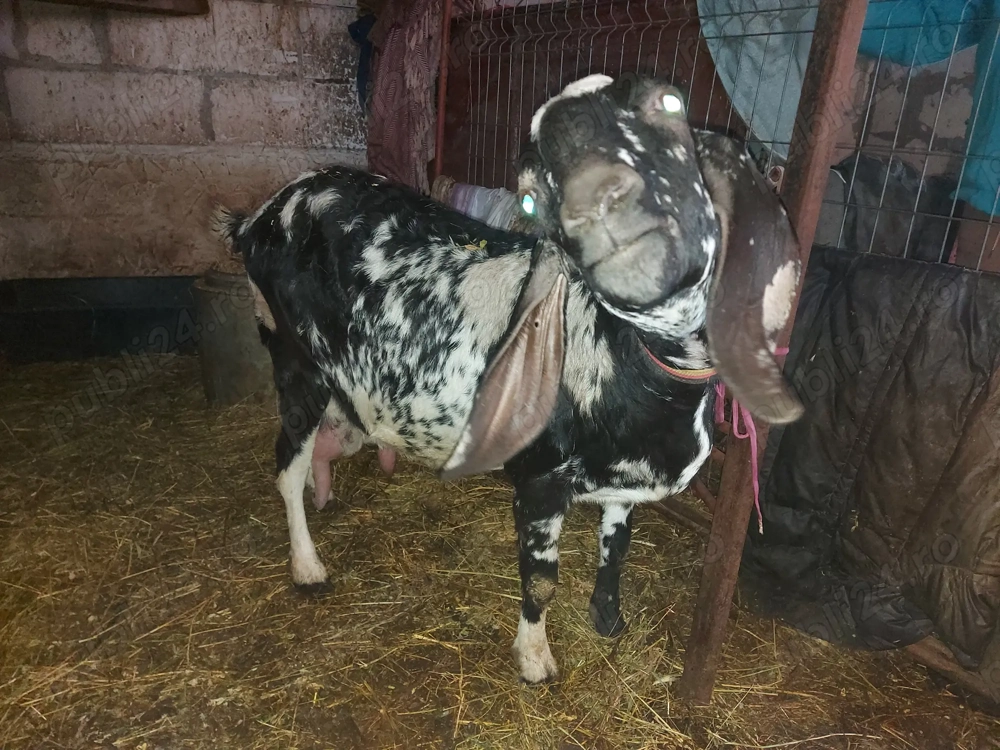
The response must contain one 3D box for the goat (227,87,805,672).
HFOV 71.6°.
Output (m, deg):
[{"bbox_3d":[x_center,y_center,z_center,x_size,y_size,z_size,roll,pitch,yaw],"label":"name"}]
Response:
[{"bbox_3d":[-0.106,0.011,1.093,1.070,0.890,0.470,18,24,36],"label":"goat"}]

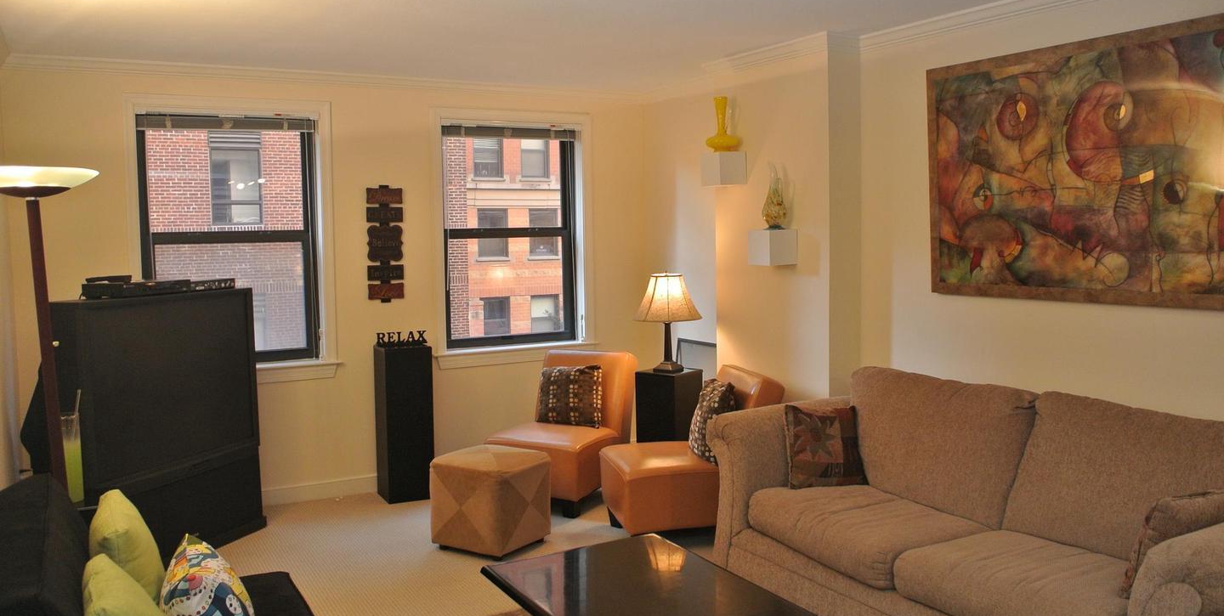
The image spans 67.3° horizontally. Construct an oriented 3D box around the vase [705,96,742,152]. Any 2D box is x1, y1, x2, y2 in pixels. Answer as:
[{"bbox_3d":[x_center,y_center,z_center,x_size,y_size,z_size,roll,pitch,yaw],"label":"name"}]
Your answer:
[{"bbox_3d":[0.611,-1.013,5.070,0.200,0.300,0.200,-1,5,0],"label":"vase"}]

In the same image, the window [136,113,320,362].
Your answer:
[{"bbox_3d":[-2.089,-0.359,5.065,0.903,1.365,0.105,-3,6,-28],"label":"window"}]

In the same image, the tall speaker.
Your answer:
[{"bbox_3d":[-1.222,0.667,5.423,0.268,0.900,0.250,-3,5,-29],"label":"tall speaker"}]

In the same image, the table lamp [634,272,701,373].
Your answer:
[{"bbox_3d":[0.317,0.082,5.089,0.378,0.550,0.378,-1,5,0],"label":"table lamp"}]

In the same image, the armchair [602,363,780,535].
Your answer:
[{"bbox_3d":[0.404,0.750,4.726,0.795,0.800,0.570,-2,5,-14],"label":"armchair"}]

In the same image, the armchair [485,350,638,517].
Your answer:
[{"bbox_3d":[-0.270,0.704,5.411,0.570,0.800,0.795,1,5,25],"label":"armchair"}]

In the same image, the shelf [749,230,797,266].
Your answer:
[{"bbox_3d":[0.815,-0.307,4.654,0.172,0.173,0.179,-3,6,-28],"label":"shelf"}]

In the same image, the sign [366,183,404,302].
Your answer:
[{"bbox_3d":[-1.331,-0.377,5.423,0.210,0.693,0.026,-3,6,-28],"label":"sign"}]

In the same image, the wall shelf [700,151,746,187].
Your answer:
[{"bbox_3d":[0.607,-0.752,4.992,0.172,0.176,0.183,-3,6,-28],"label":"wall shelf"}]

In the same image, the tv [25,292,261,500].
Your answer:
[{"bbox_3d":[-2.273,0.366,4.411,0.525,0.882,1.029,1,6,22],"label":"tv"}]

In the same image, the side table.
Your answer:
[{"bbox_3d":[0.324,0.734,5.148,0.267,0.760,0.267,3,6,38],"label":"side table"}]

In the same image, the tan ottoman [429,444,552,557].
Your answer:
[{"bbox_3d":[-0.597,0.962,4.583,0.425,0.430,0.415,2,6,33],"label":"tan ottoman"}]

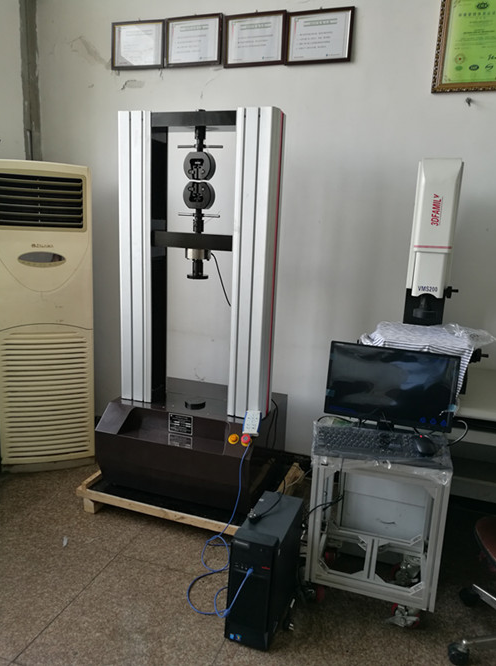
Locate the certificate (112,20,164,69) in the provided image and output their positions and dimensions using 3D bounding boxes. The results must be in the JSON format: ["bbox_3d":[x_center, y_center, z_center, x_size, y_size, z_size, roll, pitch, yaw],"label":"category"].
[{"bbox_3d":[-0.600,-1.577,2.861,0.319,0.241,0.022,6,17,15],"label":"certificate"}]

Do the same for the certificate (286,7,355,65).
[{"bbox_3d":[0.358,-1.475,2.599,0.325,0.239,0.022,4,18,16],"label":"certificate"}]

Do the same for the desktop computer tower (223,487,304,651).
[{"bbox_3d":[0.071,0.881,1.972,0.160,0.405,0.346,7,13,19],"label":"desktop computer tower"}]

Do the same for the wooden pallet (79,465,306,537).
[{"bbox_3d":[-0.266,0.827,2.780,0.999,0.145,0.725,7,13,19],"label":"wooden pallet"}]

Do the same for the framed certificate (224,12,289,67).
[{"bbox_3d":[0.040,-1.508,2.686,0.322,0.250,0.022,5,16,16],"label":"framed certificate"}]

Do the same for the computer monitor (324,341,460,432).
[{"bbox_3d":[0.574,0.233,2.100,0.490,0.354,0.170,7,13,19],"label":"computer monitor"}]

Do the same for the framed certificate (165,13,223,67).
[{"bbox_3d":[-0.284,-1.549,2.773,0.320,0.241,0.022,4,16,16],"label":"framed certificate"}]

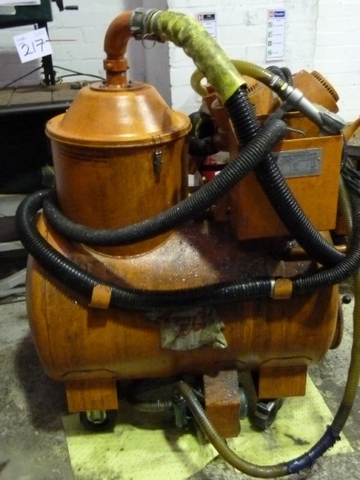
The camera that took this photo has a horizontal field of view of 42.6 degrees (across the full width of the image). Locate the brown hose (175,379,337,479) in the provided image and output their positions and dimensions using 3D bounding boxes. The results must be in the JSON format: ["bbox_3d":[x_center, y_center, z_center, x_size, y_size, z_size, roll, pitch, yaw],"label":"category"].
[{"bbox_3d":[0.236,0.573,1.457,0.473,0.168,0.275,-3,22,-3],"label":"brown hose"}]

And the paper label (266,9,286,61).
[{"bbox_3d":[0.580,-1.228,2.773,0.105,0.280,0.004,-6,22,-11],"label":"paper label"}]

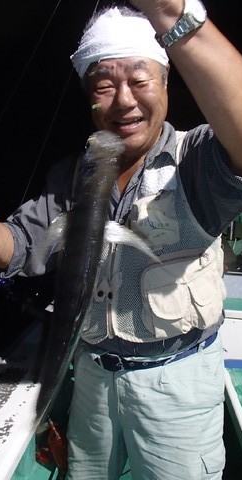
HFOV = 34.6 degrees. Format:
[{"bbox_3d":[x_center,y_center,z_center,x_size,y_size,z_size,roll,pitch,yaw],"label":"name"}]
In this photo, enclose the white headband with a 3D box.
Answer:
[{"bbox_3d":[-0.006,-0.387,0.775,0.190,0.122,0.208,-12,15,-9],"label":"white headband"}]

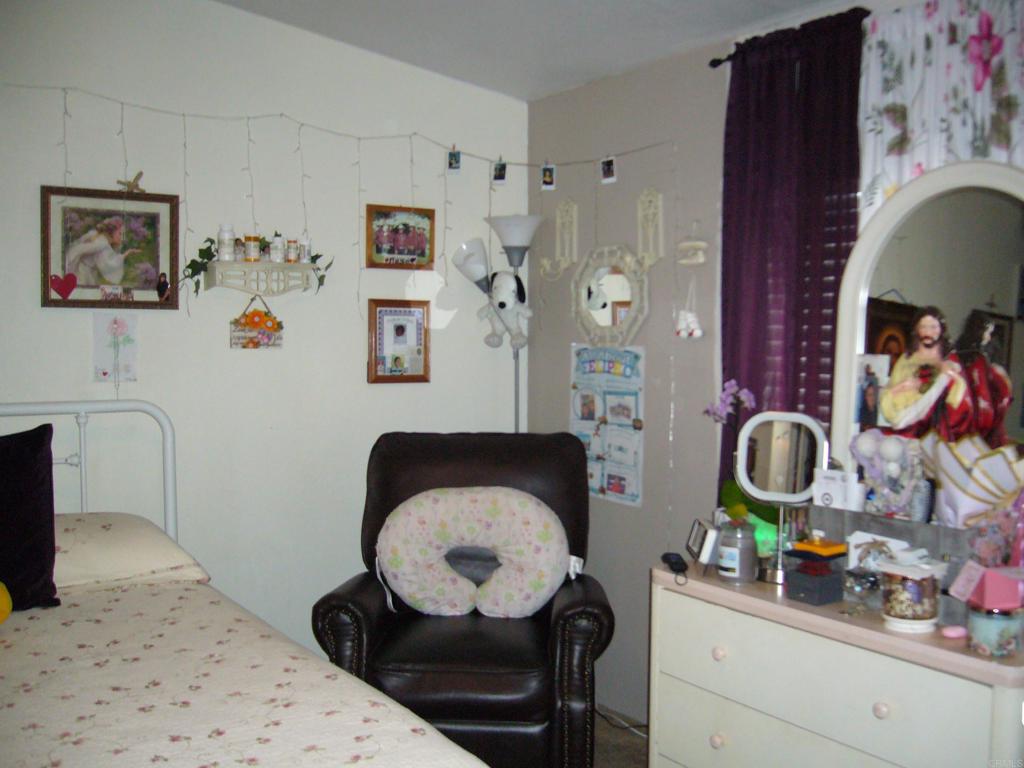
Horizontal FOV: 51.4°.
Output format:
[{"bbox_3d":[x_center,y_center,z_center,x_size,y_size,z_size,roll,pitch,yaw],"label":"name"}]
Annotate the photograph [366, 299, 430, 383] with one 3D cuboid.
[{"bbox_3d":[-0.427,-0.162,4.042,0.266,0.317,0.022,-1,3,-34],"label":"photograph"}]

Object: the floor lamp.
[{"bbox_3d":[-0.055,0.279,4.152,0.340,1.859,0.250,0,3,0],"label":"floor lamp"}]

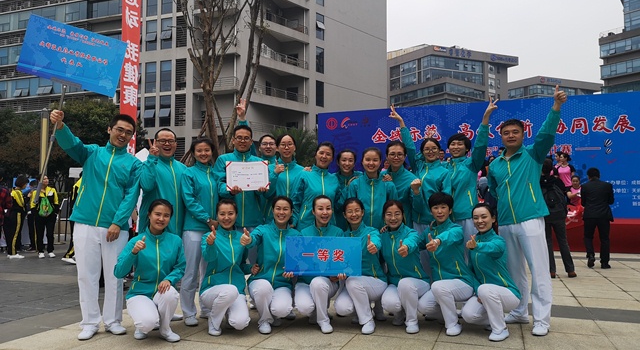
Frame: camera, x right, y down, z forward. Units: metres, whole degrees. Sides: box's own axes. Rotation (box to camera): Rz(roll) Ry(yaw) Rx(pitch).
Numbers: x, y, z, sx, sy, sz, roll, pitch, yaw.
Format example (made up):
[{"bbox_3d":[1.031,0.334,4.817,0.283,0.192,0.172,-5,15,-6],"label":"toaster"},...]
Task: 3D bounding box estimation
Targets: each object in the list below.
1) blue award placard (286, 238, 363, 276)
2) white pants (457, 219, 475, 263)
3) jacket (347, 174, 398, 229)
[{"bbox_3d":[0.032,0.645,3.950,0.605,0.310,0.020,0,-3,0],"label":"blue award placard"},{"bbox_3d":[1.299,0.823,4.520,0.380,0.860,0.260,-1,-3,13],"label":"white pants"},{"bbox_3d":[0.463,0.251,4.400,0.450,0.580,0.280,0,-3,8],"label":"jacket"}]

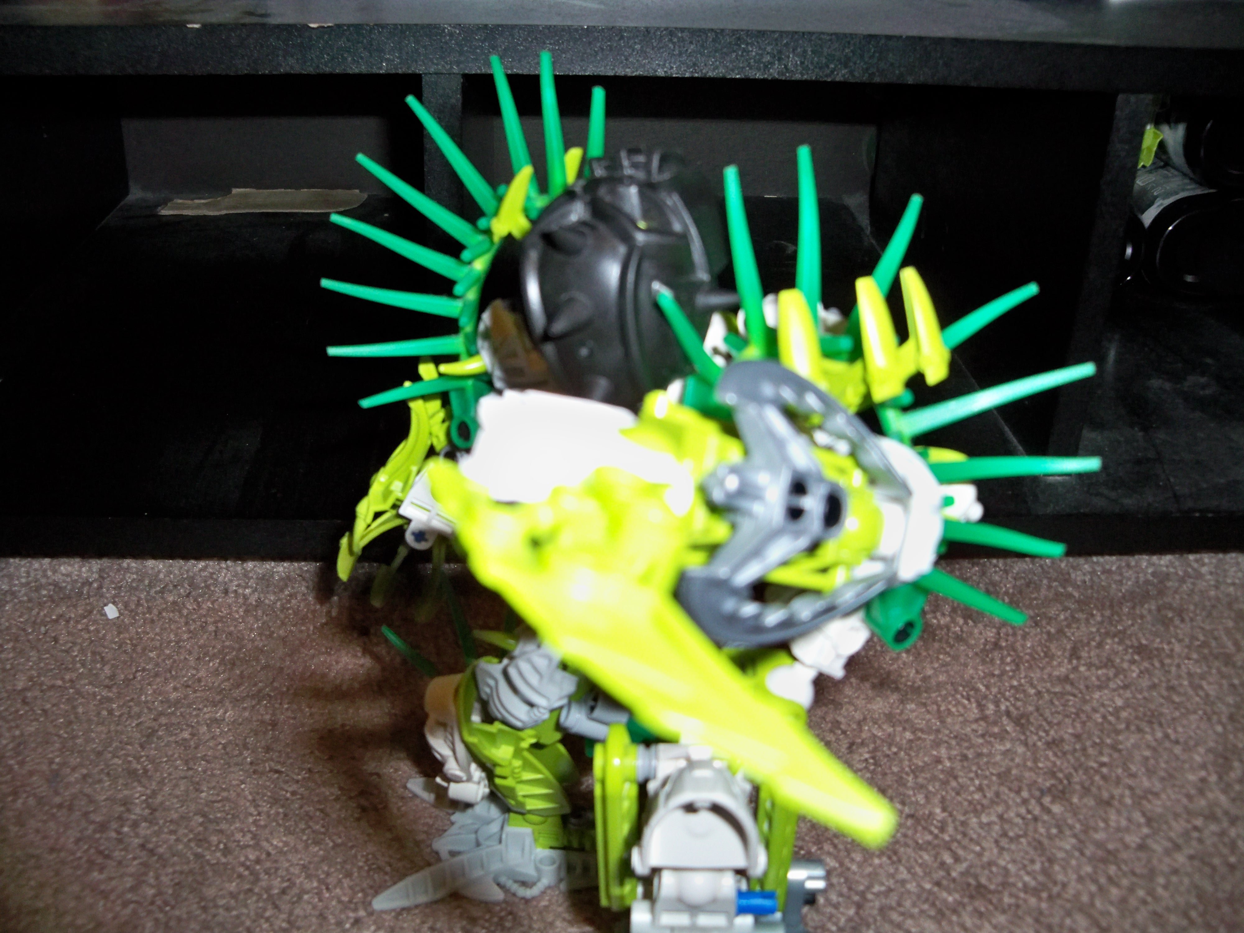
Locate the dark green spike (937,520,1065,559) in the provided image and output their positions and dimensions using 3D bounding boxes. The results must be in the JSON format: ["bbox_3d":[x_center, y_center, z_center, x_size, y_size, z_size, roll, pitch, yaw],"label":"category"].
[{"bbox_3d":[0.063,0.012,0.211,0.029,0.004,0.004,10,0,-22],"label":"dark green spike"}]

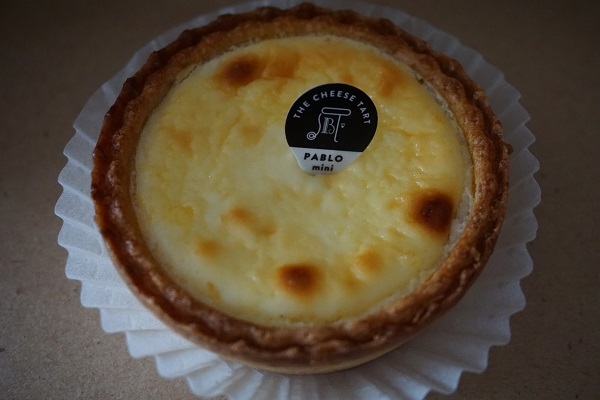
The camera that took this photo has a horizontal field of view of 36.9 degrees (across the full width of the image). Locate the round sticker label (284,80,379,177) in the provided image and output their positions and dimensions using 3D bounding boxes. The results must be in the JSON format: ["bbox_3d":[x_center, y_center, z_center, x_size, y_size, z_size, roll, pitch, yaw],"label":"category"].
[{"bbox_3d":[0.005,-0.012,0.161,0.017,0.020,0.001,4,35,-12],"label":"round sticker label"}]

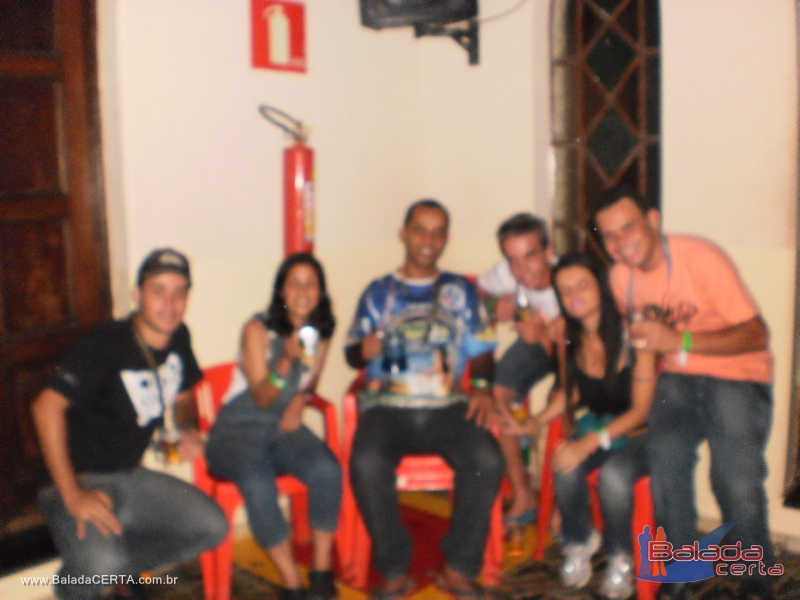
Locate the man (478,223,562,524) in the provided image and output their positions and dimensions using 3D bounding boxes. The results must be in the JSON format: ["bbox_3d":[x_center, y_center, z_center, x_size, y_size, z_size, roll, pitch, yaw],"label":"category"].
[{"bbox_3d":[0.510,0.326,3.199,0.520,1.310,0.720,2,8,28],"label":"man"}]

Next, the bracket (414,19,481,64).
[{"bbox_3d":[0.208,-1.156,3.720,0.360,0.210,0.090,-8,9,-39],"label":"bracket"}]

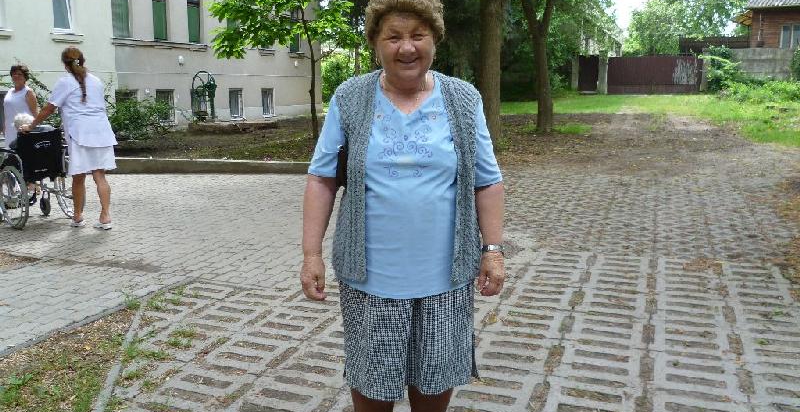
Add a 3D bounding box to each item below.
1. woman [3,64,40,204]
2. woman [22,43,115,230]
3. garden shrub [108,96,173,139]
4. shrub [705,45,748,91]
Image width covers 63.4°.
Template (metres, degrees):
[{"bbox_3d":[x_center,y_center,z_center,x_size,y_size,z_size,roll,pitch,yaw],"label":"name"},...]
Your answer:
[{"bbox_3d":[-4.100,-0.795,7.000,0.430,1.510,0.320,5,12,22],"label":"woman"},{"bbox_3d":[-2.932,-0.630,5.800,0.700,1.610,0.520,8,14,37],"label":"woman"},{"bbox_3d":[-4.990,-1.682,12.300,1.150,0.830,0.950,4,12,22],"label":"garden shrub"},{"bbox_3d":[14.084,-5.950,28.000,1.750,2.000,1.500,5,12,23],"label":"shrub"}]

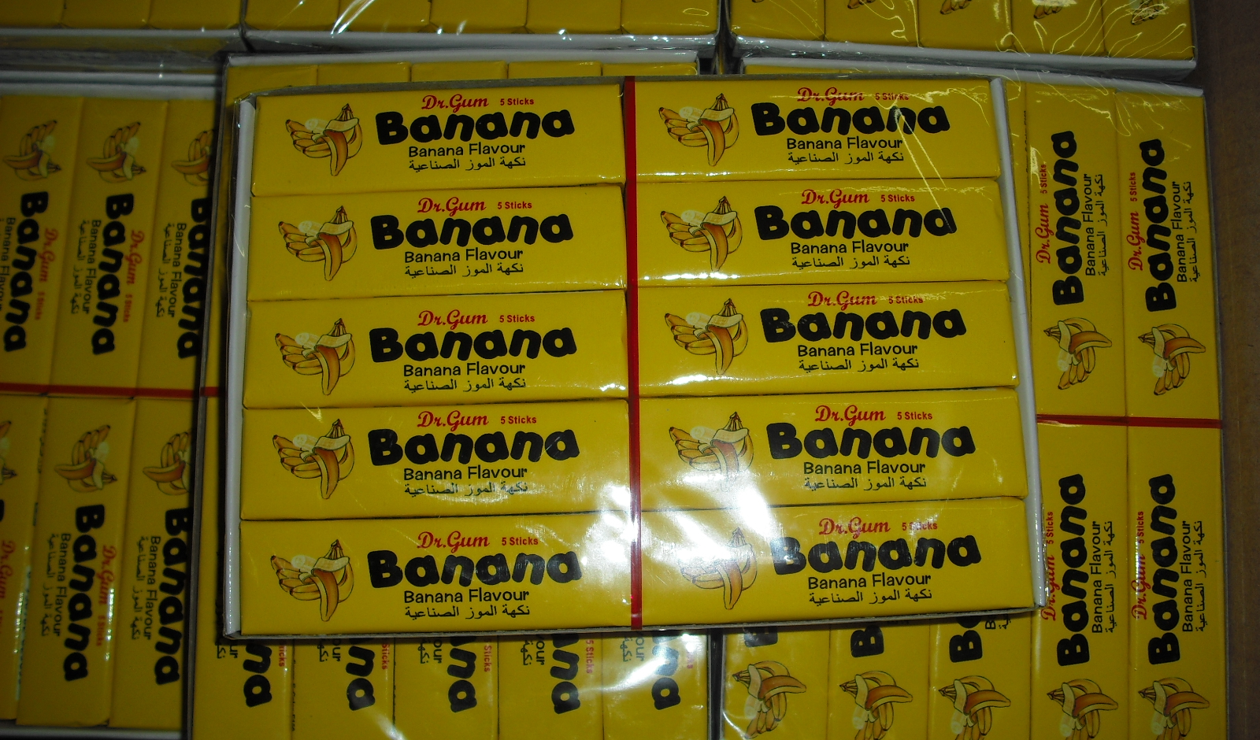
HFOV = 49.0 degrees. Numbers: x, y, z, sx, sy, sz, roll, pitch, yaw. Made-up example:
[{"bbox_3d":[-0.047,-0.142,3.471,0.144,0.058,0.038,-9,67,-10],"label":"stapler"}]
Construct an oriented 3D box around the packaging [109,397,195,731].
[{"bbox_3d":[-0.105,0.045,0.320,0.021,0.011,0.074,1,78,0],"label":"packaging"}]

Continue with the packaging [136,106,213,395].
[{"bbox_3d":[-0.104,-0.028,0.335,0.021,0.011,0.074,1,78,0],"label":"packaging"}]

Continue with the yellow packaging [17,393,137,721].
[{"bbox_3d":[-0.127,0.044,0.322,0.021,0.011,0.074,1,78,0],"label":"yellow packaging"}]

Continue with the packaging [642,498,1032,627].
[{"bbox_3d":[0.039,0.037,0.262,0.073,0.011,0.021,-1,79,-1],"label":"packaging"}]

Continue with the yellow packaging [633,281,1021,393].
[{"bbox_3d":[0.038,-0.005,0.273,0.074,0.011,0.021,-2,78,0],"label":"yellow packaging"}]

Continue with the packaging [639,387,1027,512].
[{"bbox_3d":[0.039,0.016,0.266,0.073,0.011,0.021,-1,79,-1],"label":"packaging"}]

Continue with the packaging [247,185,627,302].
[{"bbox_3d":[-0.038,-0.024,0.273,0.073,0.011,0.021,-1,79,-1],"label":"packaging"}]

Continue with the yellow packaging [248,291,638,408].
[{"bbox_3d":[-0.038,-0.003,0.273,0.074,0.011,0.021,-2,78,0],"label":"yellow packaging"}]

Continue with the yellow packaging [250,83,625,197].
[{"bbox_3d":[-0.039,-0.045,0.282,0.074,0.011,0.021,-2,78,0],"label":"yellow packaging"}]

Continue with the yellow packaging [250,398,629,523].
[{"bbox_3d":[-0.037,0.018,0.265,0.073,0.011,0.021,-1,79,-1],"label":"yellow packaging"}]

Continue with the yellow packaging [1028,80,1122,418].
[{"bbox_3d":[0.098,-0.026,0.308,0.021,0.011,0.074,3,79,0],"label":"yellow packaging"}]

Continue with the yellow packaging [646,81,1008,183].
[{"bbox_3d":[0.037,-0.047,0.283,0.074,0.011,0.021,-2,78,0],"label":"yellow packaging"}]

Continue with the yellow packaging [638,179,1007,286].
[{"bbox_3d":[0.037,-0.026,0.274,0.073,0.011,0.021,-1,79,-1],"label":"yellow packaging"}]

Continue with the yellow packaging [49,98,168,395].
[{"bbox_3d":[-0.125,-0.029,0.337,0.021,0.011,0.074,1,78,0],"label":"yellow packaging"}]

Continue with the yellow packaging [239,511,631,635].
[{"bbox_3d":[-0.036,0.038,0.261,0.073,0.011,0.021,-1,79,-1],"label":"yellow packaging"}]

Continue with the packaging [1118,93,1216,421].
[{"bbox_3d":[0.115,-0.024,0.301,0.021,0.011,0.073,3,79,0],"label":"packaging"}]

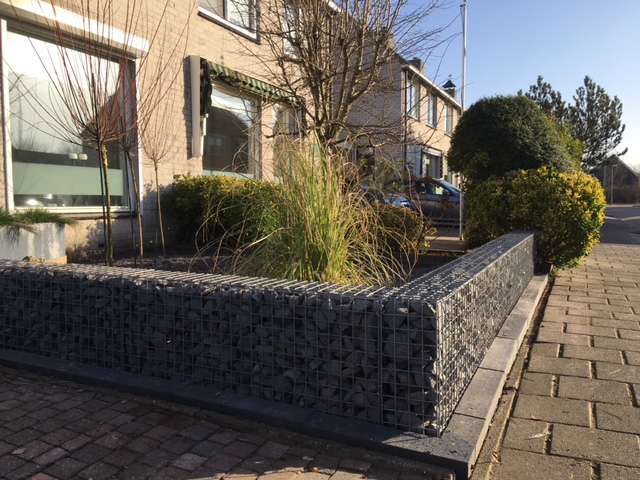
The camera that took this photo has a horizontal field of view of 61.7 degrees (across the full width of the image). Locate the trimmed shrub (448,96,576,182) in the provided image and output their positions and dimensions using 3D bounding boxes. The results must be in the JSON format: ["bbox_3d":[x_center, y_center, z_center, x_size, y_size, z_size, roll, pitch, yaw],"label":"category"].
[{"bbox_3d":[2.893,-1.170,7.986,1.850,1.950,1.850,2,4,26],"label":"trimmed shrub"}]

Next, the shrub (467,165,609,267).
[{"bbox_3d":[2.620,-0.285,6.619,1.700,1.280,1.350,2,4,26],"label":"shrub"}]

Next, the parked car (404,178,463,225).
[{"bbox_3d":[2.873,-0.961,14.930,4.300,1.480,1.780,2,4,26],"label":"parked car"}]

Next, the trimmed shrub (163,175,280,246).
[{"bbox_3d":[-1.259,-0.384,7.378,0.850,0.930,1.950,2,4,26],"label":"trimmed shrub"}]

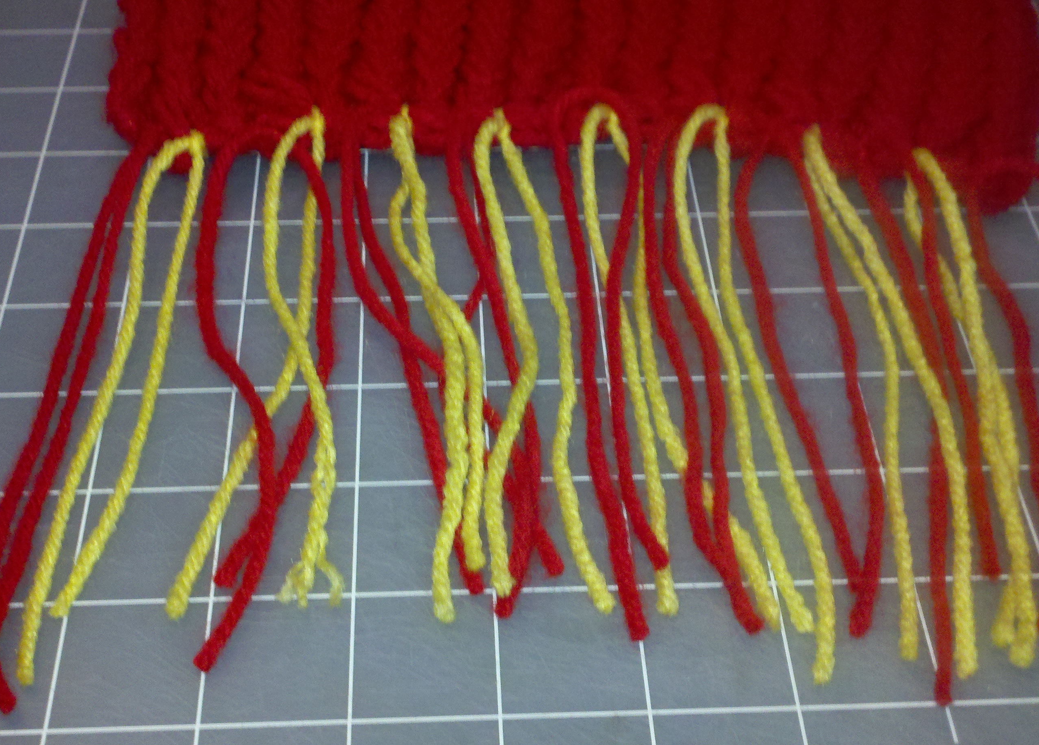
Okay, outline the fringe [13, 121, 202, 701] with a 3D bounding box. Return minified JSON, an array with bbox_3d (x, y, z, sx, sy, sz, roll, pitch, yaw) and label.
[{"bbox_3d":[-0.079,-0.001,0.265,0.015,0.011,0.135,1,50,-1],"label":"fringe"}]

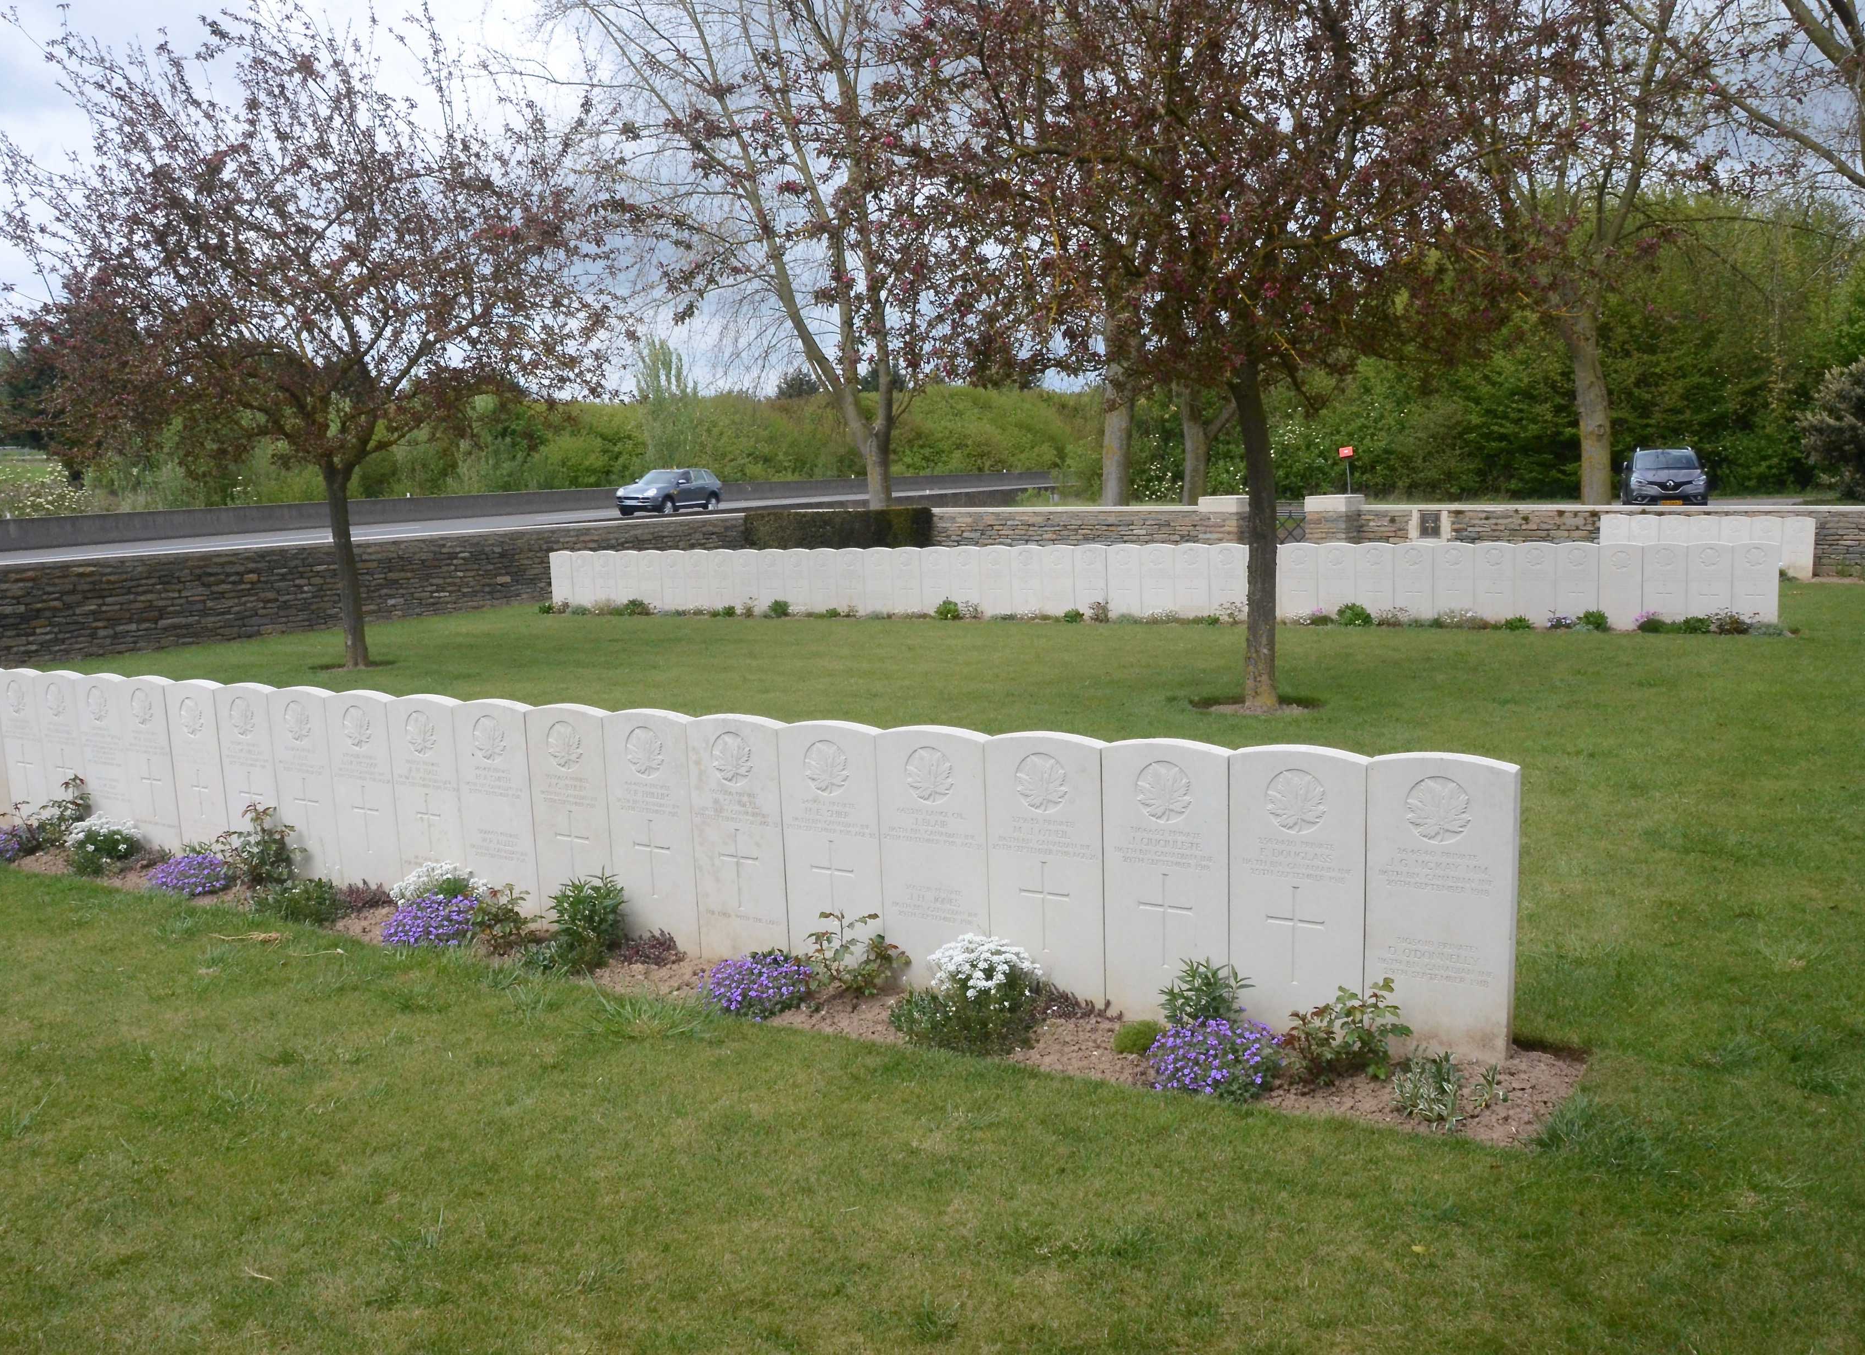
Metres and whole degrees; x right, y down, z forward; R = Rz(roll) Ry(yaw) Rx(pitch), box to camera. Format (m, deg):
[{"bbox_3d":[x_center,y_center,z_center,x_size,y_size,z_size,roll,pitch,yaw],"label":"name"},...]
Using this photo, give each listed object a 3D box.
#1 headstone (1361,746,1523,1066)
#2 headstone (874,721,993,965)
[{"bbox_3d":[1.329,0.593,3.994,0.381,0.790,0.078,3,10,31],"label":"headstone"},{"bbox_3d":[0.025,0.551,4.745,0.380,0.810,0.076,3,10,31],"label":"headstone"}]

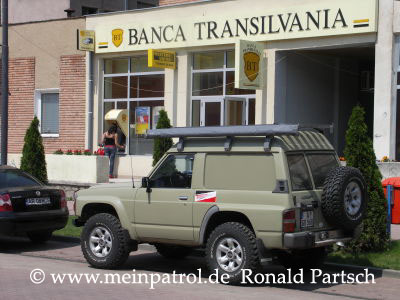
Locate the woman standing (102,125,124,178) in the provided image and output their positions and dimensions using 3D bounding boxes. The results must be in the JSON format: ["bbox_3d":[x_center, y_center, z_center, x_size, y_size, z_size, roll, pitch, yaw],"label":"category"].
[{"bbox_3d":[-2.578,0.054,29.200,0.580,1.600,0.450,1,0,39],"label":"woman standing"}]

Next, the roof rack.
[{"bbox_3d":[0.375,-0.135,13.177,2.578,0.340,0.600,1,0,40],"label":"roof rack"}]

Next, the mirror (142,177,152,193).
[{"bbox_3d":[-0.731,0.480,13.675,0.090,0.220,0.150,1,0,40],"label":"mirror"}]

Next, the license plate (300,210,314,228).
[{"bbox_3d":[1.383,0.888,12.587,0.025,0.210,0.290,1,0,40],"label":"license plate"}]

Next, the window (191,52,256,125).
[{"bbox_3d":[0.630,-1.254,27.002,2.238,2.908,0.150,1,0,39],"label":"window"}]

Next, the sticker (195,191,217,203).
[{"bbox_3d":[0.079,0.625,13.126,0.364,0.150,0.015,1,0,40],"label":"sticker"}]

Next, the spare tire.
[{"bbox_3d":[1.889,0.637,12.909,0.280,0.820,0.820,1,0,40],"label":"spare tire"}]

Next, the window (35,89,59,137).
[{"bbox_3d":[-4.886,-1.202,31.494,1.109,1.530,0.200,1,0,39],"label":"window"}]

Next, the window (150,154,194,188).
[{"bbox_3d":[-0.397,0.298,13.616,0.789,0.460,0.100,1,0,40],"label":"window"}]

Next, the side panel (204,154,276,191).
[{"bbox_3d":[0.510,0.281,12.842,1.155,0.460,0.090,1,0,40],"label":"side panel"}]

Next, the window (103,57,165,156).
[{"bbox_3d":[-1.976,-1.319,29.112,2.472,2.920,0.150,1,0,39],"label":"window"}]

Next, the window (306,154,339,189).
[{"bbox_3d":[1.696,0.287,13.115,0.120,0.450,0.778,1,0,40],"label":"window"}]

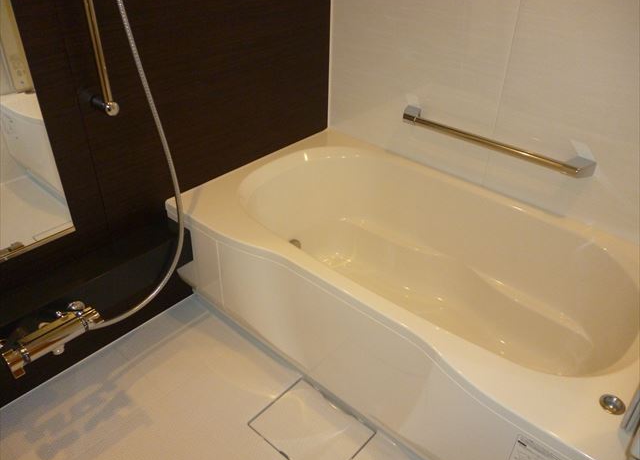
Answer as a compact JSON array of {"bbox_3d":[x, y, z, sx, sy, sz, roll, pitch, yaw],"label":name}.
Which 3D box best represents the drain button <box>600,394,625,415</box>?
[{"bbox_3d":[0.629,0.374,1.111,0.051,0.009,0.051,1,34,-1],"label":"drain button"}]

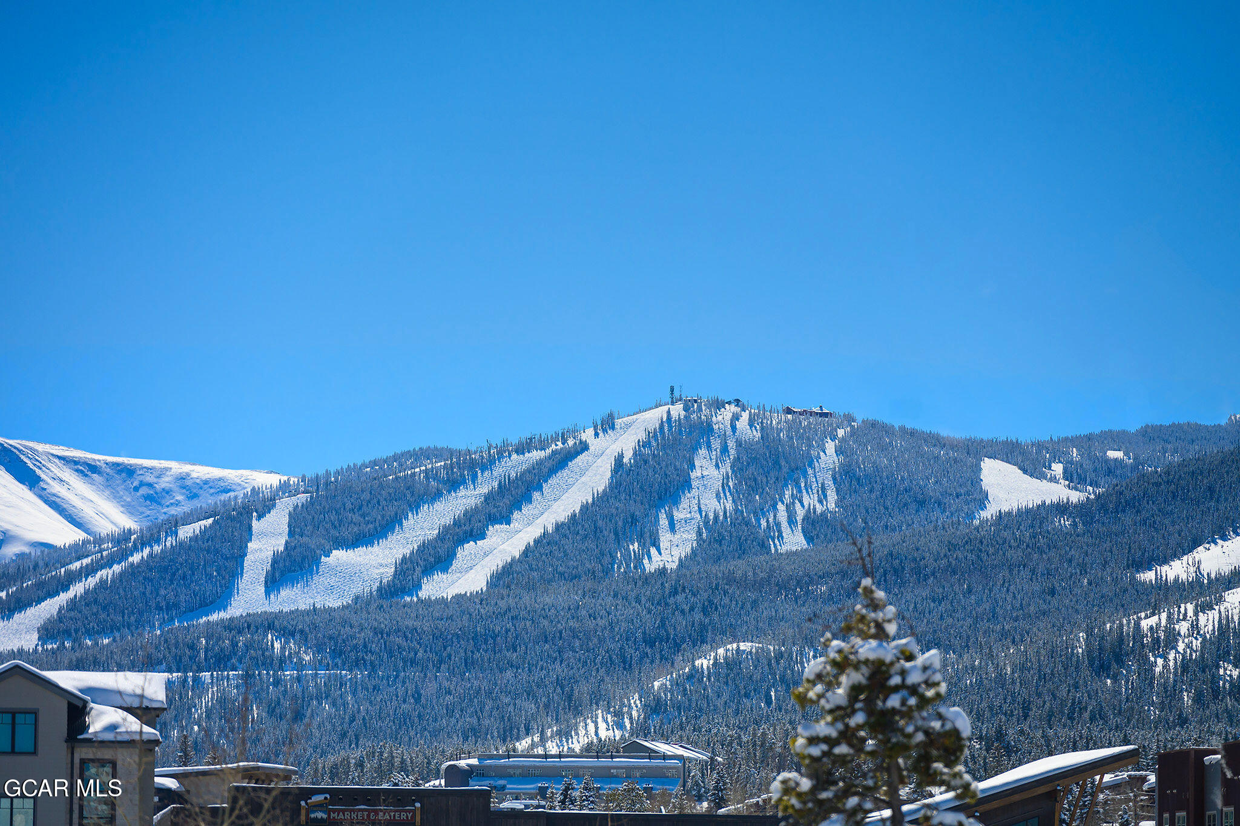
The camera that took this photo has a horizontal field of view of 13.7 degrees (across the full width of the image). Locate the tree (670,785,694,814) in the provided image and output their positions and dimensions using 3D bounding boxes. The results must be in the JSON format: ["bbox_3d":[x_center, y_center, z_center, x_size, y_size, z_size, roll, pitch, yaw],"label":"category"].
[{"bbox_3d":[9.407,59.575,790.000,3.700,5.040,3.700,0,-6,0],"label":"tree"}]

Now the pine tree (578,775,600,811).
[{"bbox_3d":[-4.814,58.537,790.000,3.410,6.220,3.410,0,-6,0],"label":"pine tree"}]

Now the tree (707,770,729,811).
[{"bbox_3d":[15.341,59.487,810.000,3.650,6.840,3.650,0,-6,0],"label":"tree"}]

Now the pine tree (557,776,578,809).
[{"bbox_3d":[-8.073,58.537,790.000,3.410,5.930,3.410,0,-6,0],"label":"pine tree"}]

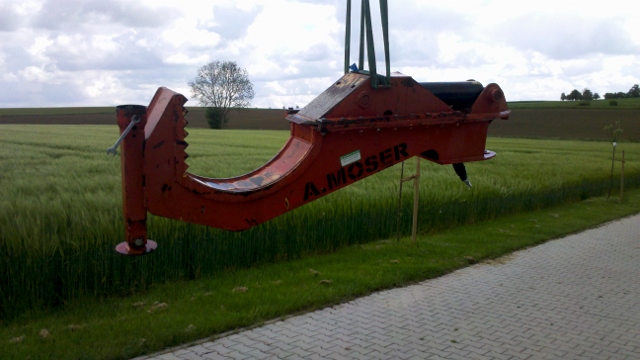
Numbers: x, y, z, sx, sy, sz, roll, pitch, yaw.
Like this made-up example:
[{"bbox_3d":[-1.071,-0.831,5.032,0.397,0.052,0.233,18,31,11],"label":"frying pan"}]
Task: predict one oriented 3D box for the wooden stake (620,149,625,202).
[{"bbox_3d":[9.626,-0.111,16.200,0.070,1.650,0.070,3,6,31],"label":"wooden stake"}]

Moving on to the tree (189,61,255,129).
[{"bbox_3d":[-15.478,-13.435,80.000,10.300,10.800,10.000,0,5,-11],"label":"tree"}]

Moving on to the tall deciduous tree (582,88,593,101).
[{"bbox_3d":[226.360,-72.216,430.000,8.800,10.300,8.800,4,6,27],"label":"tall deciduous tree"}]

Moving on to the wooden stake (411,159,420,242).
[{"bbox_3d":[1.767,0.351,9.400,0.070,1.620,0.070,3,5,11],"label":"wooden stake"}]

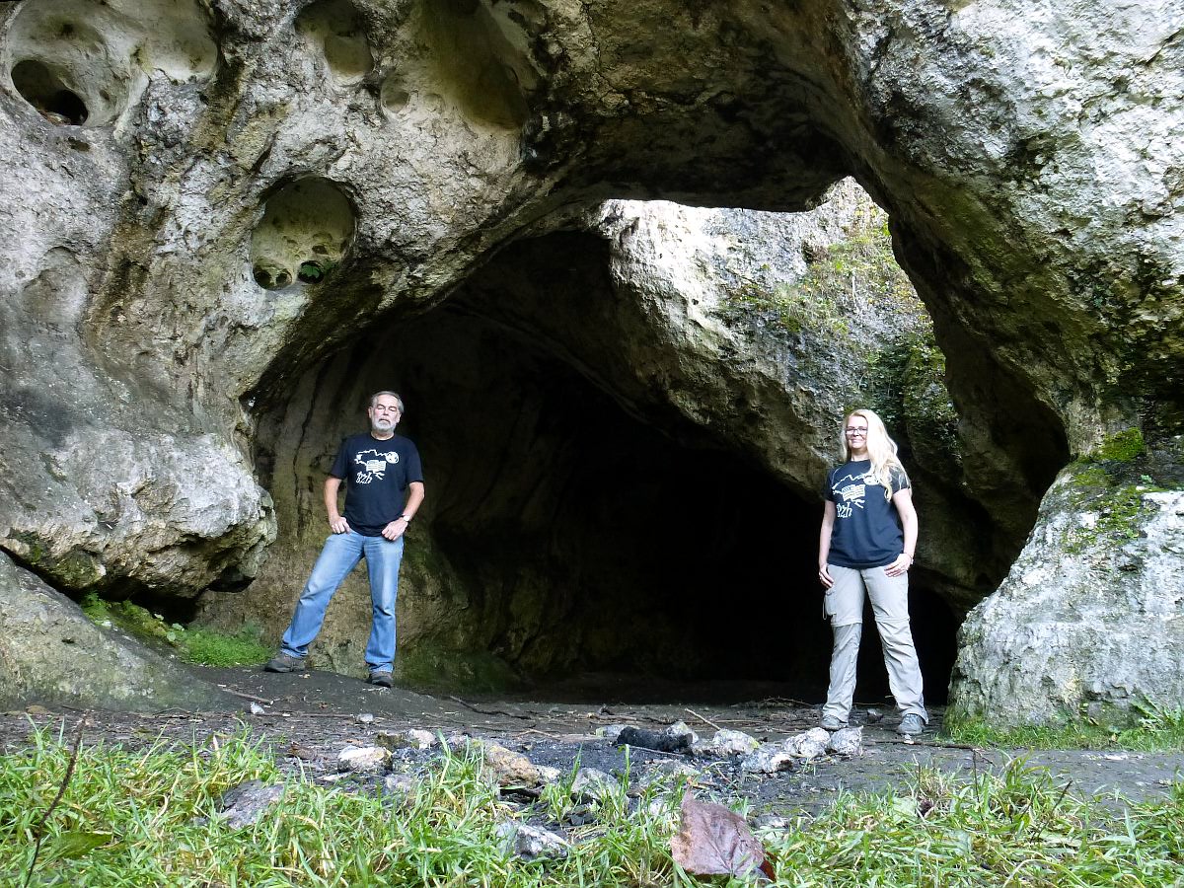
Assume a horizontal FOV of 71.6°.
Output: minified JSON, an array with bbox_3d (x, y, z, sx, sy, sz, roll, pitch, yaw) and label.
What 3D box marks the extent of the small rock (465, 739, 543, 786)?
[{"bbox_3d":[-0.319,1.157,2.989,0.275,0.146,0.206,0,-12,0],"label":"small rock"}]

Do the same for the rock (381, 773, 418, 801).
[{"bbox_3d":[-0.631,1.128,2.701,0.111,0.083,0.089,0,-12,0],"label":"rock"}]

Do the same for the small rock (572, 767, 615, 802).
[{"bbox_3d":[0.005,1.121,2.711,0.148,0.099,0.118,0,-12,0],"label":"small rock"}]

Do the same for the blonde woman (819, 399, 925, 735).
[{"bbox_3d":[1.492,0.669,4.408,0.520,1.670,0.360,-7,-14,29],"label":"blonde woman"}]

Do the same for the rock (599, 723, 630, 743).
[{"bbox_3d":[0.116,1.392,3.955,0.169,0.087,0.127,0,-12,0],"label":"rock"}]

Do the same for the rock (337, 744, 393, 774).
[{"bbox_3d":[-0.879,1.224,3.191,0.193,0.097,0.144,0,-12,0],"label":"rock"}]

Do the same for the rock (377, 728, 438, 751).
[{"bbox_3d":[-0.841,1.352,3.757,0.261,0.084,0.157,0,-12,0],"label":"rock"}]

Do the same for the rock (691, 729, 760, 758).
[{"bbox_3d":[0.578,1.298,3.561,0.282,0.108,0.197,0,-12,0],"label":"rock"}]

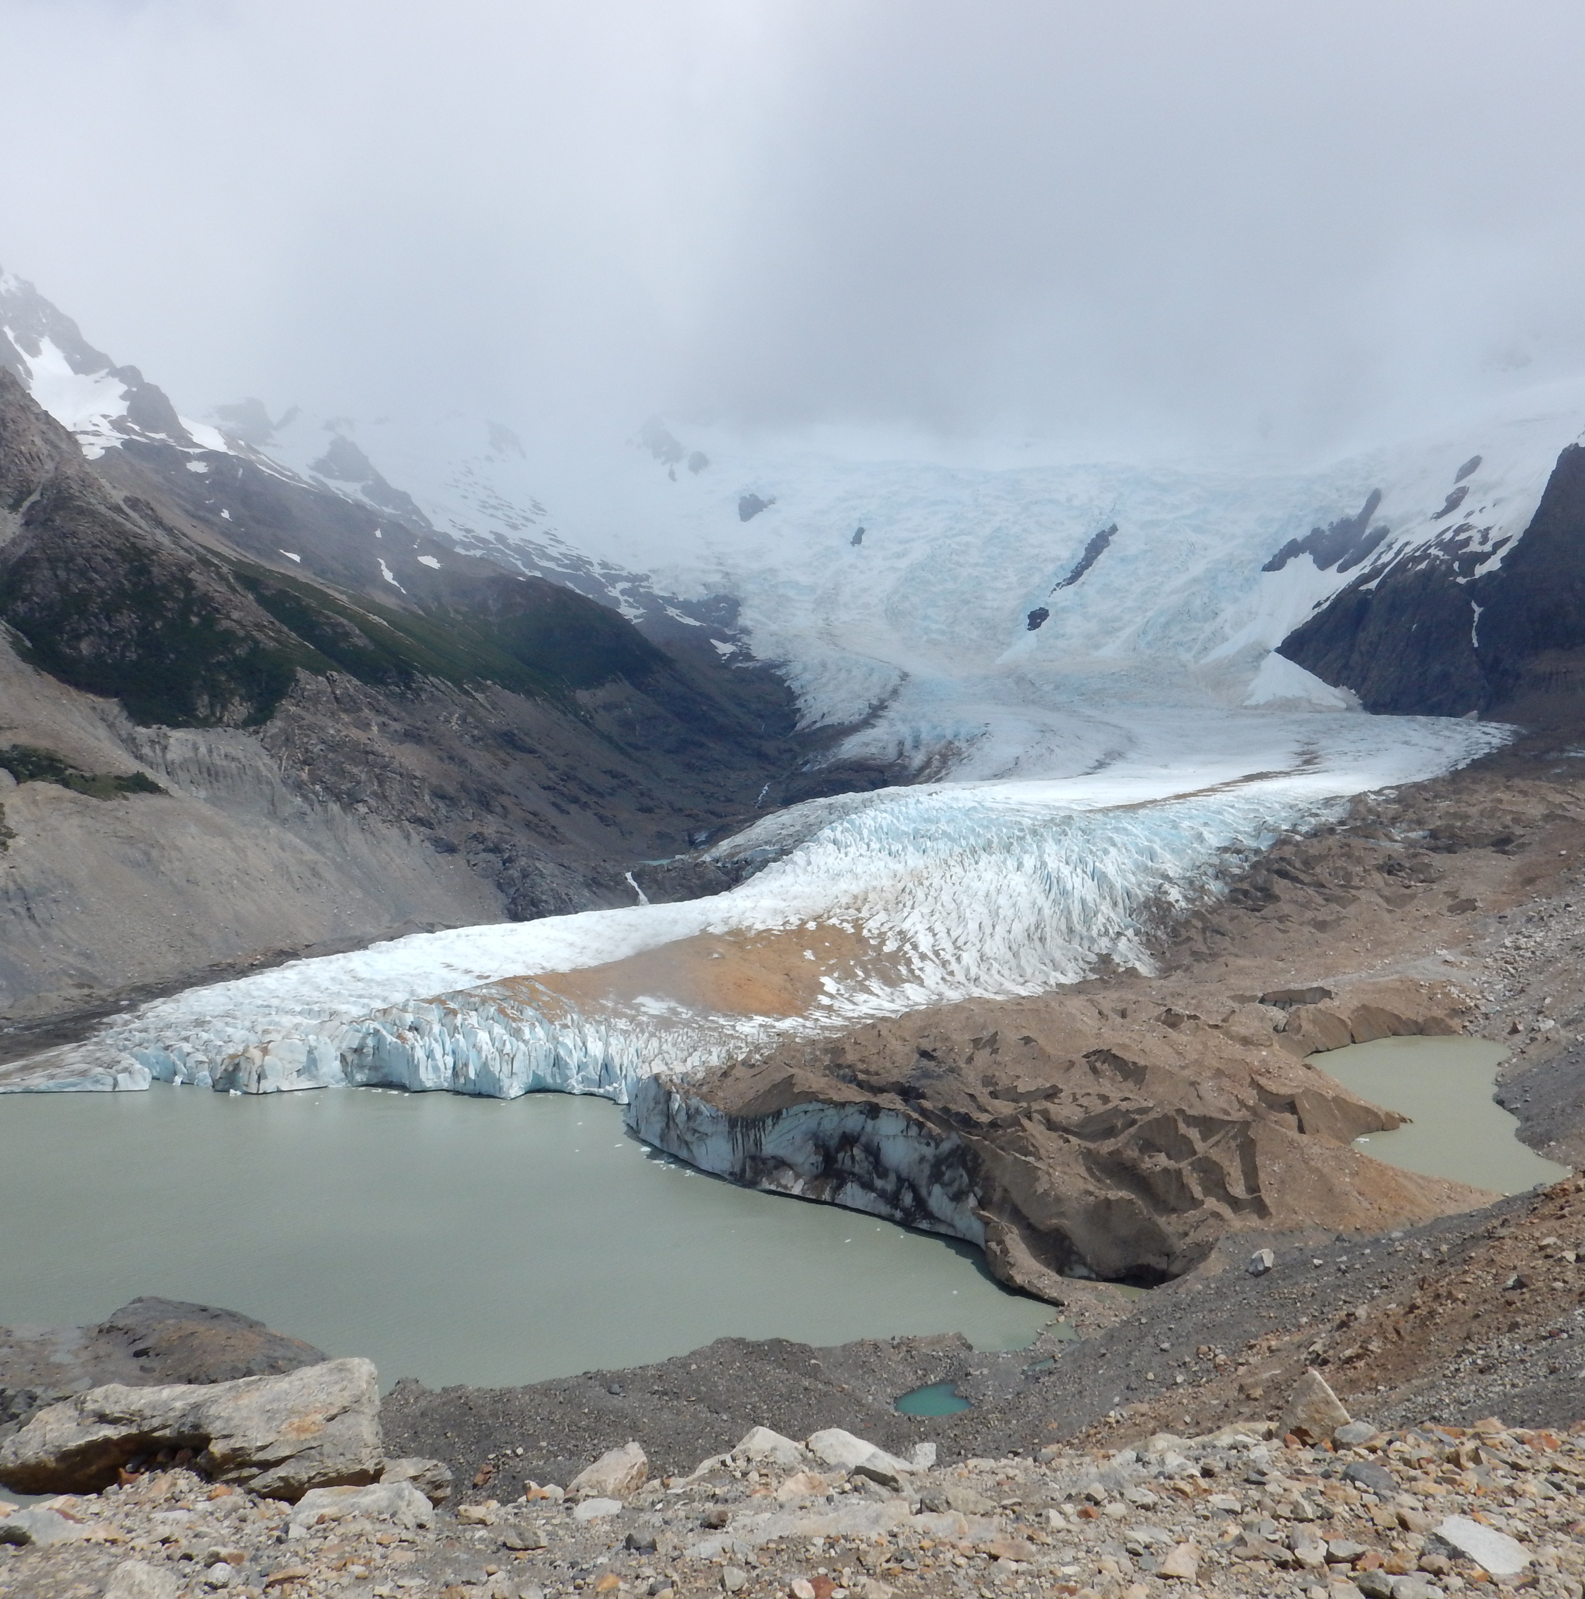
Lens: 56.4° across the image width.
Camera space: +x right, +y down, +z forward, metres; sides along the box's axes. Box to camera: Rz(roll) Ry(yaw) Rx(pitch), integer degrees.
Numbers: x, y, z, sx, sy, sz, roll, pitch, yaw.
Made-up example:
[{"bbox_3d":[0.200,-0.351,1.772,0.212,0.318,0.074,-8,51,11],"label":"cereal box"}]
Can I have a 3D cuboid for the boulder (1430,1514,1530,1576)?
[{"bbox_3d":[2.228,2.417,4.800,0.180,0.100,0.340,-3,4,-45],"label":"boulder"}]

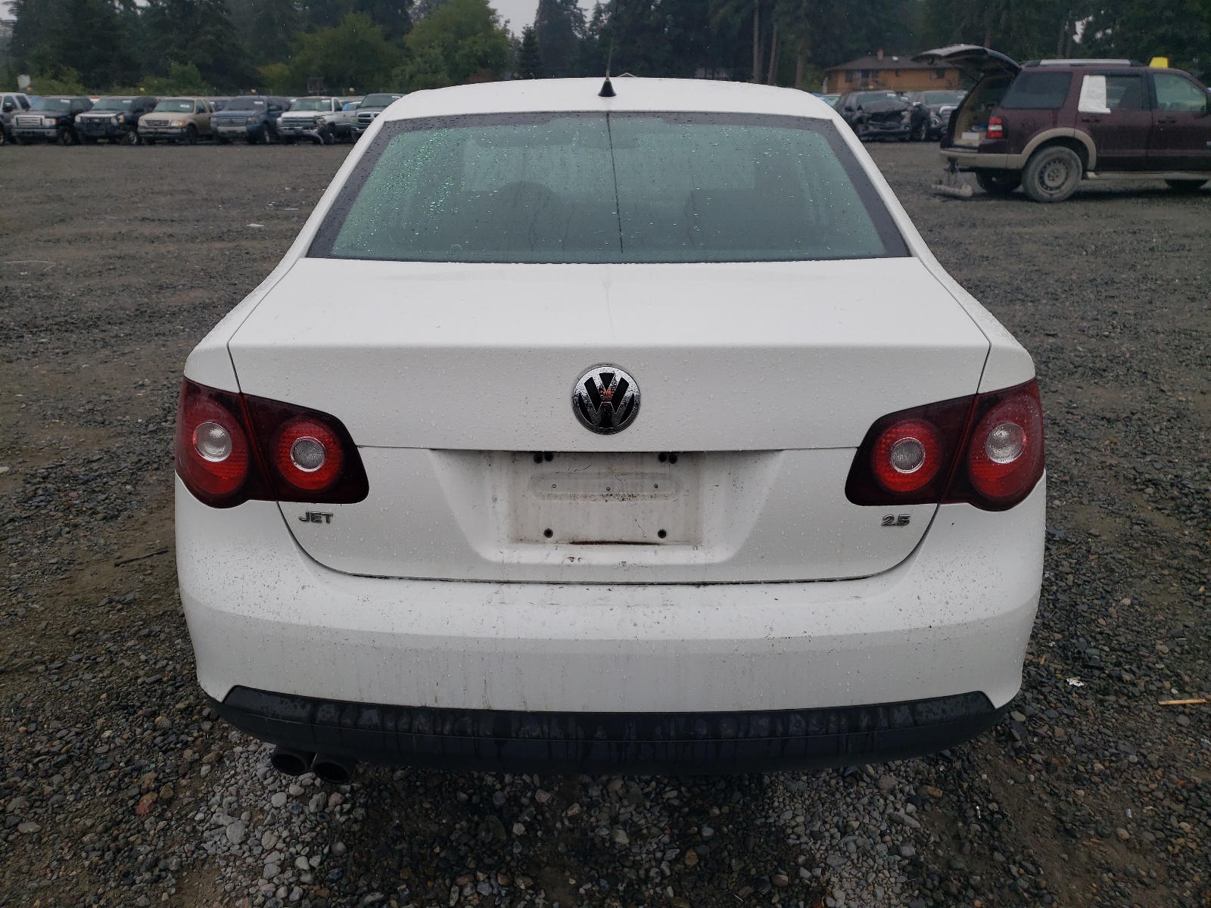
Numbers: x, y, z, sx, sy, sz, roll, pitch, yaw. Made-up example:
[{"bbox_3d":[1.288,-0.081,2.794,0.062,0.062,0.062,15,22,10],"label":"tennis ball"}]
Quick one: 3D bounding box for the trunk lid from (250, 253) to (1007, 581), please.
[{"bbox_3d":[0.004,-0.101,1.651,1.240,0.430,0.600,0,21,1],"label":"trunk lid"}]

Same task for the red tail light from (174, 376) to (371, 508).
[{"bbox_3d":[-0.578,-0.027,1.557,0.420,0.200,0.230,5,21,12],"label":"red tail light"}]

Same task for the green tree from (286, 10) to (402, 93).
[{"bbox_3d":[-18.400,-27.513,64.419,8.400,7.400,8.000,0,21,0],"label":"green tree"}]

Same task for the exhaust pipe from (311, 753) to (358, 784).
[{"bbox_3d":[-0.488,0.553,1.687,0.070,0.066,0.150,0,21,1],"label":"exhaust pipe"}]

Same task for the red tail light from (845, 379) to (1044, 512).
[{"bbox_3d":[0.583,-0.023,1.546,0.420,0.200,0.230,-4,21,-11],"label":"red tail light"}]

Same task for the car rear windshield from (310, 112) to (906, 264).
[{"bbox_3d":[0.010,-0.603,2.048,1.250,0.085,0.660,0,48,1],"label":"car rear windshield"}]

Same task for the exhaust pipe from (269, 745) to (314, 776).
[{"bbox_3d":[-0.561,0.539,1.694,0.070,0.066,0.150,0,21,1],"label":"exhaust pipe"}]

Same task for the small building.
[{"bbox_3d":[30.000,-39.978,96.053,13.300,4.500,8.000,3,21,7],"label":"small building"}]

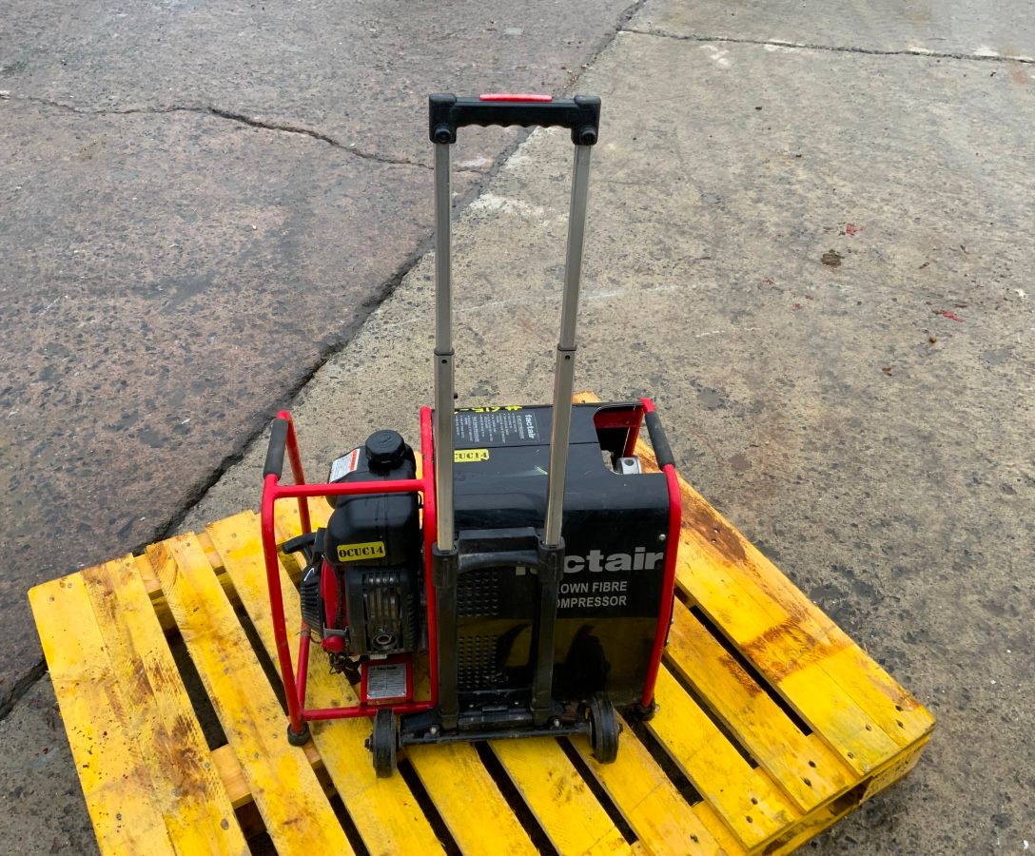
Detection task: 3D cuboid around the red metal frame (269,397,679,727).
[{"bbox_3d":[-0.074,0.194,1.492,0.575,0.450,0.352,-2,40,-5],"label":"red metal frame"}]

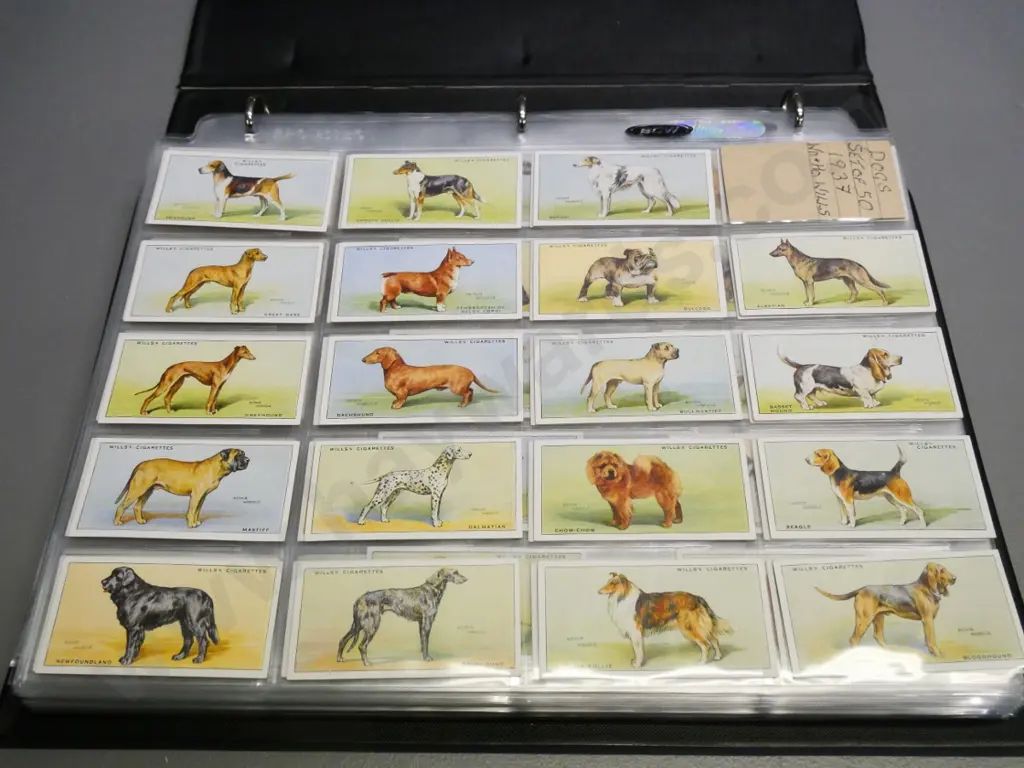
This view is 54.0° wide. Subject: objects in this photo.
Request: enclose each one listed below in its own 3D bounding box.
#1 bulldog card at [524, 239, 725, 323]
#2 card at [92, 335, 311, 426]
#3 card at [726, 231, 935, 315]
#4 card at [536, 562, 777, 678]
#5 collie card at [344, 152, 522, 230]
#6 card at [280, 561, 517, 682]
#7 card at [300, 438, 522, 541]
[{"bbox_3d":[0.042,-0.038,0.361,0.068,0.001,0.036,-1,59,1],"label":"bulldog card"},{"bbox_3d":[-0.103,-0.002,0.339,0.067,0.001,0.036,0,60,2],"label":"card"},{"bbox_3d":[0.114,-0.040,0.360,0.068,0.001,0.036,-1,59,1],"label":"card"},{"bbox_3d":[0.042,0.069,0.293,0.067,0.001,0.036,-1,60,1],"label":"card"},{"bbox_3d":[-0.030,-0.073,0.378,0.067,0.001,0.036,0,60,2],"label":"collie card"},{"bbox_3d":[-0.032,0.070,0.299,0.068,0.001,0.036,-1,59,1],"label":"card"},{"bbox_3d":[-0.030,0.033,0.321,0.068,0.001,0.036,-1,59,1],"label":"card"}]

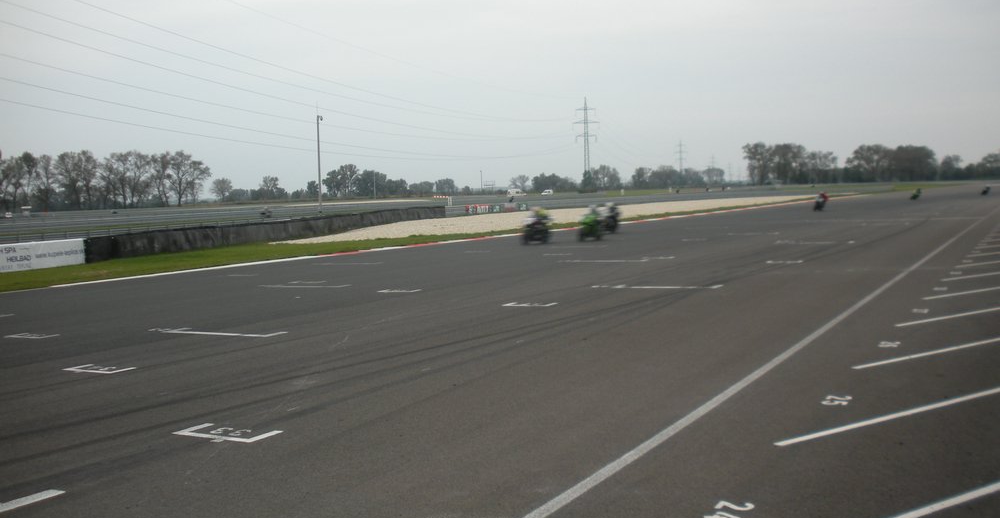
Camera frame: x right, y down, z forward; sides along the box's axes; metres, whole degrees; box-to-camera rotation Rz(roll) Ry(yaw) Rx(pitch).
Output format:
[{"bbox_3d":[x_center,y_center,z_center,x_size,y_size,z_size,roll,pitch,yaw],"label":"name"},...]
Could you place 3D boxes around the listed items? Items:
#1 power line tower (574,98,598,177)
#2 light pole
[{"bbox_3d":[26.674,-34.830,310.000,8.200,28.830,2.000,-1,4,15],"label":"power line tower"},{"bbox_3d":[-20.651,-10.892,116.000,0.650,11.180,0.280,-1,4,6],"label":"light pole"}]

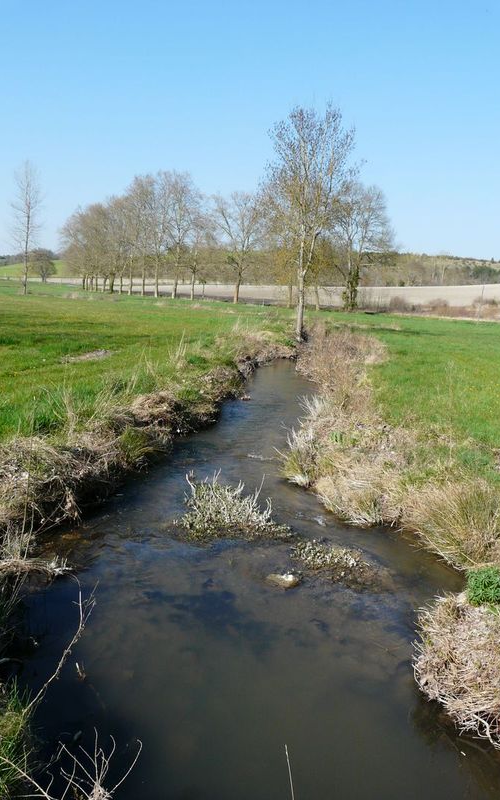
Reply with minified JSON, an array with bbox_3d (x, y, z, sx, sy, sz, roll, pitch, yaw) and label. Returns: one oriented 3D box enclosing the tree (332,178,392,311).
[{"bbox_3d":[8.186,-11.209,46.993,4.268,9.050,4.268,1,11,0],"label":"tree"}]

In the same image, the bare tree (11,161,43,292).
[{"bbox_3d":[-25.278,-19.418,73.376,3.152,14.723,3.152,1,11,0],"label":"bare tree"}]

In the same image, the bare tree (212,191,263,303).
[{"bbox_3d":[-1.109,-13.312,56.441,4.316,9.516,4.316,1,11,0],"label":"bare tree"}]

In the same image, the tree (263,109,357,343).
[{"bbox_3d":[2.557,-7.660,28.373,3.790,9.925,3.790,1,11,0],"label":"tree"}]

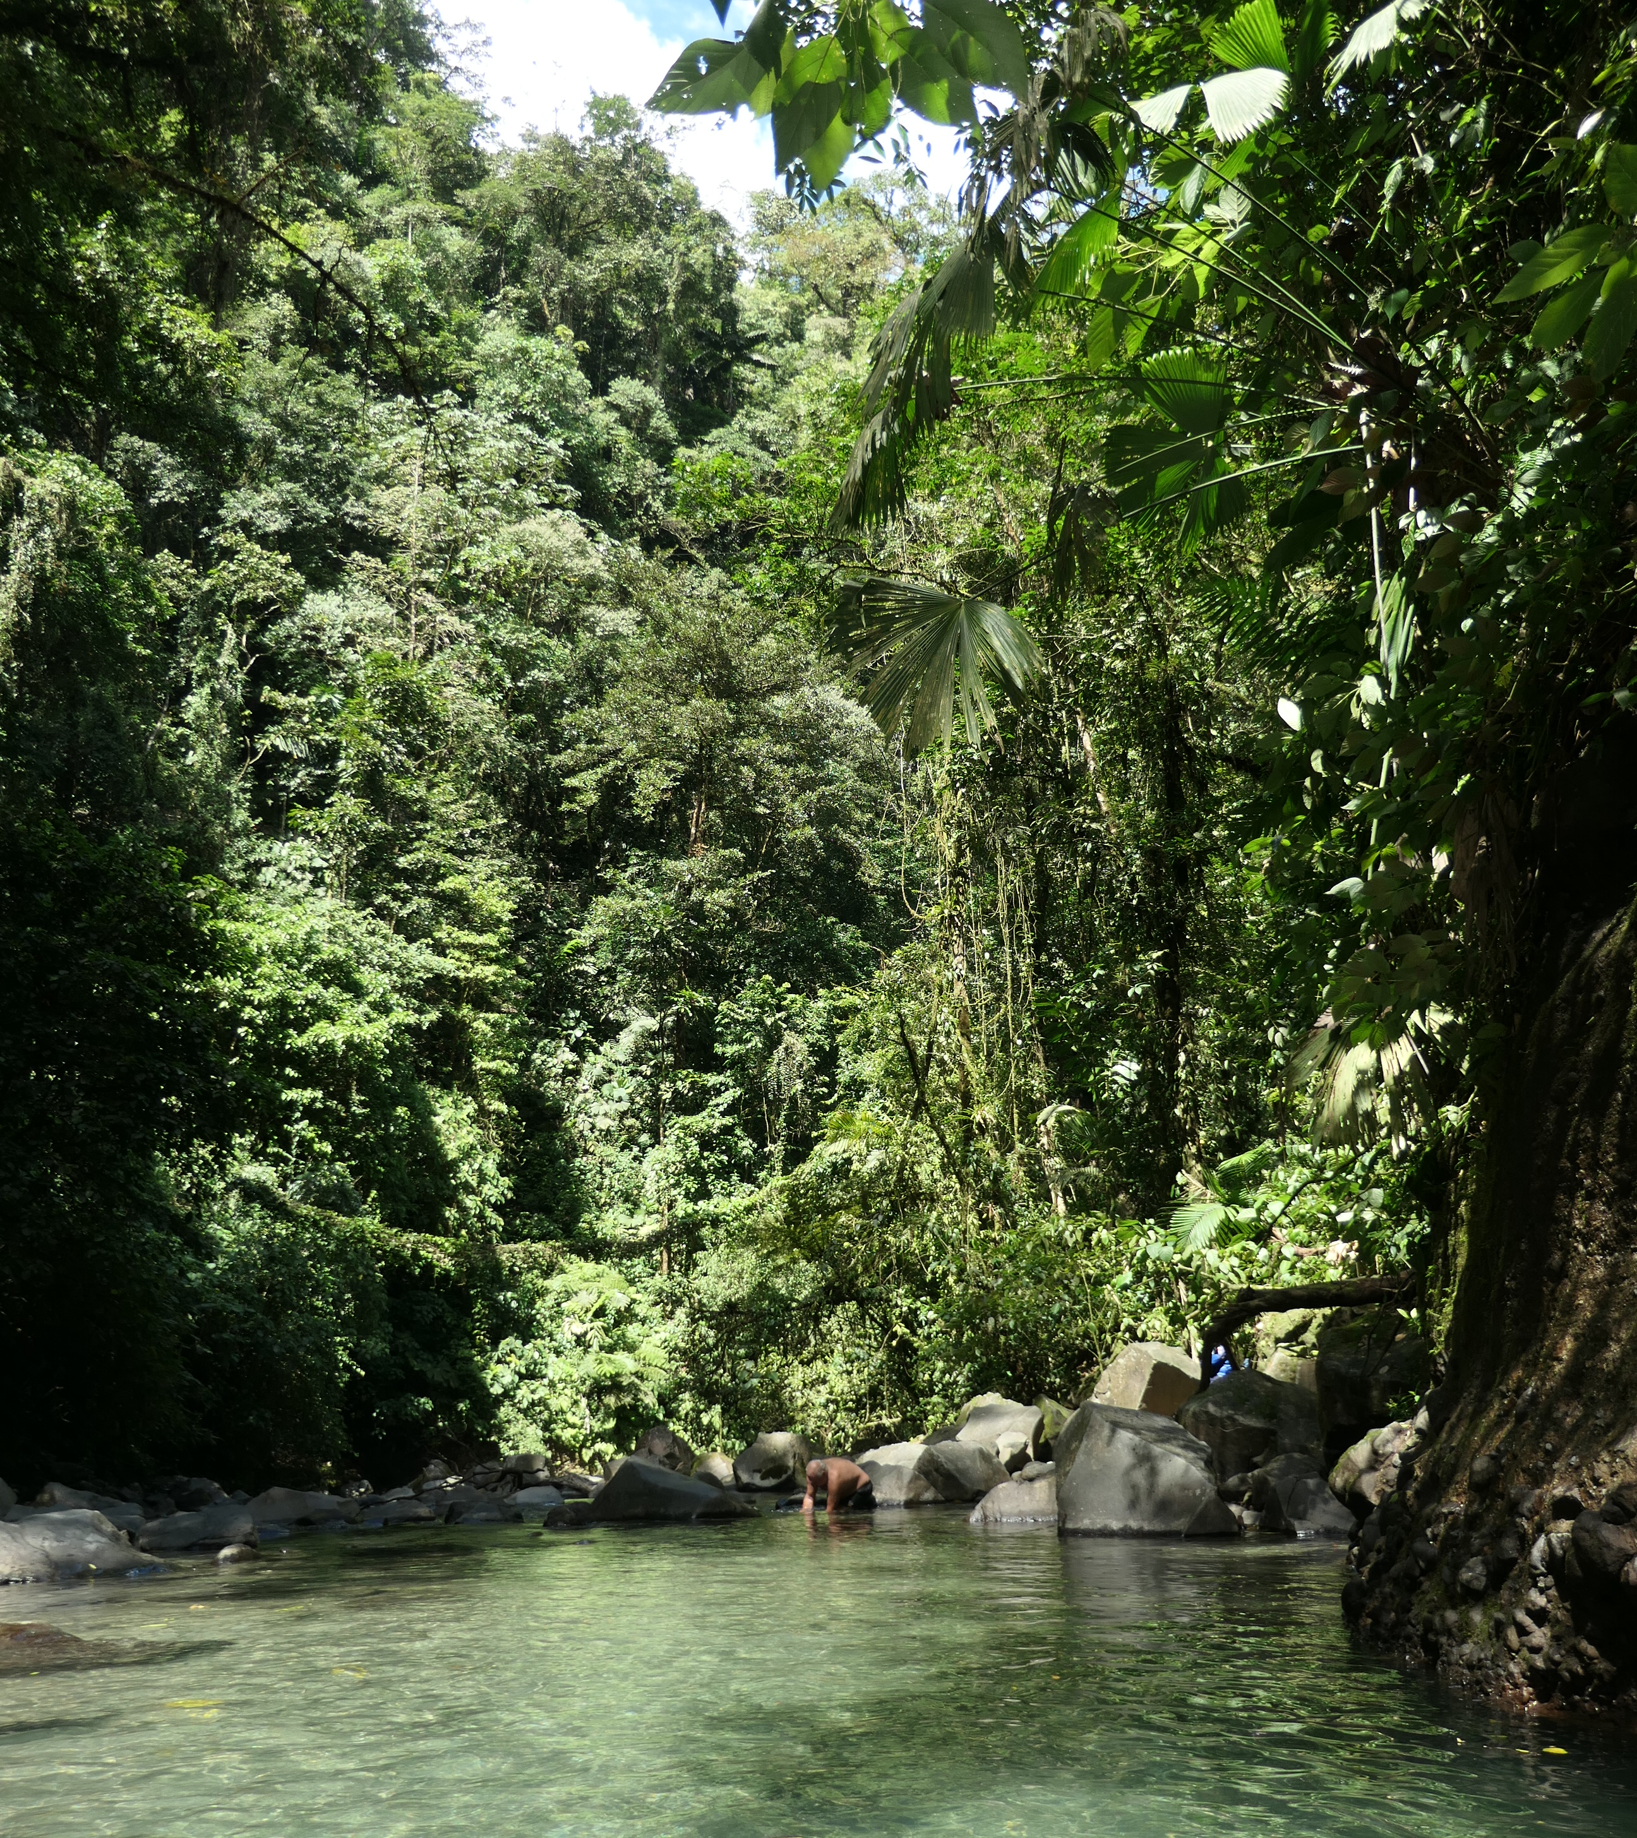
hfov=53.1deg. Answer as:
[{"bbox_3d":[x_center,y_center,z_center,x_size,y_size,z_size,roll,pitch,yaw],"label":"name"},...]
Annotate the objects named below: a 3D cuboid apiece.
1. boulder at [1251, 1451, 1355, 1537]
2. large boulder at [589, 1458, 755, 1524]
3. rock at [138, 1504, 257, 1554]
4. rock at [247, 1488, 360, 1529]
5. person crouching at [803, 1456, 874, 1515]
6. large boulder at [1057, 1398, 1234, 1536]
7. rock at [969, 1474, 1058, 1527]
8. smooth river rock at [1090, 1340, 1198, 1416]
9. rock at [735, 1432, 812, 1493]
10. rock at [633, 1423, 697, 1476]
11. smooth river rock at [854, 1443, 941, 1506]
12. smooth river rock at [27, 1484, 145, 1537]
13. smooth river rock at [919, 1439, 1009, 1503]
[{"bbox_3d":[4.085,4.857,13.770,0.936,0.697,0.850,0,-16,0],"label":"boulder"},{"bbox_3d":[-1.344,5.313,15.188,1.549,0.581,1.000,0,-16,0],"label":"large boulder"},{"bbox_3d":[-4.623,4.514,12.123,0.853,0.355,0.600,5,-16,-19],"label":"rock"},{"bbox_3d":[-3.944,4.485,12.485,0.851,0.277,0.650,4,-16,-16],"label":"rock"},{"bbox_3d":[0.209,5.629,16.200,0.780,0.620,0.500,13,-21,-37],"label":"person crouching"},{"bbox_3d":[2.470,4.147,12.363,1.379,0.965,1.150,-3,-15,10],"label":"large boulder"},{"bbox_3d":[1.597,4.654,13.096,0.793,0.400,0.650,-2,-15,6],"label":"rock"},{"bbox_3d":[3.239,4.690,16.300,1.128,0.917,1.000,0,-16,0],"label":"smooth river rock"},{"bbox_3d":[-0.460,5.412,16.347,0.766,0.548,0.650,0,-15,-1],"label":"rock"},{"bbox_3d":[-1.557,5.390,16.598,0.620,0.505,0.600,1,-15,-5],"label":"rock"},{"bbox_3d":[0.788,5.845,17.228,1.010,0.659,0.850,0,-16,0],"label":"smooth river rock"},{"bbox_3d":[-6.075,4.917,13.600,0.989,0.459,0.750,0,-16,0],"label":"smooth river rock"},{"bbox_3d":[1.538,5.993,17.724,1.039,0.678,0.900,0,-16,0],"label":"smooth river rock"}]

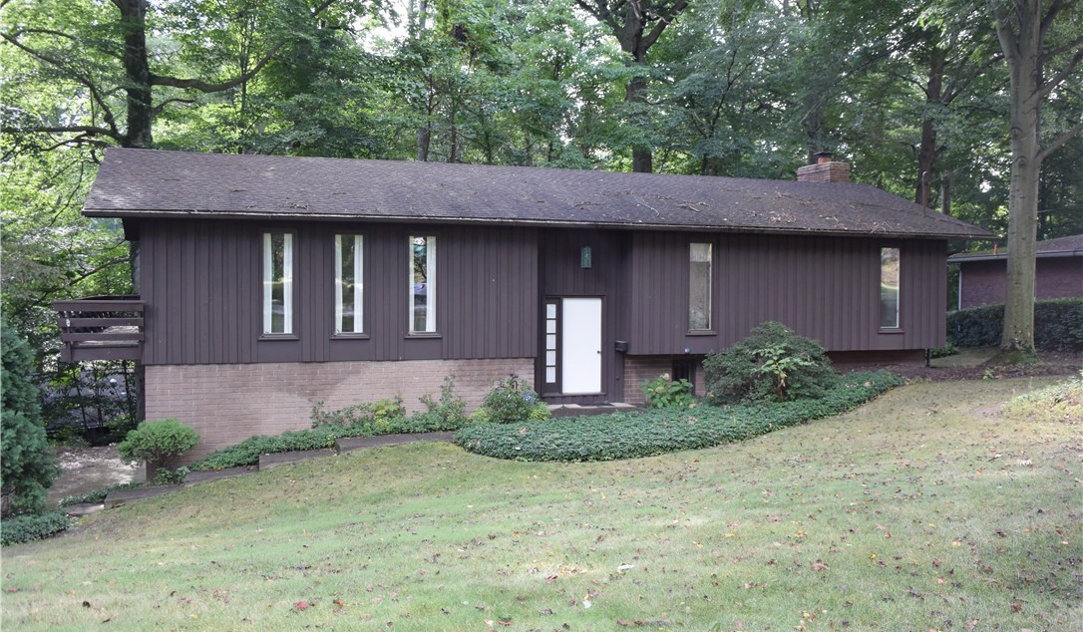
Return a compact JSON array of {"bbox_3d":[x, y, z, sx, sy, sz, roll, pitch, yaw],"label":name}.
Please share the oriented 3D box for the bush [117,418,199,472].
[{"bbox_3d":[-6.516,2.274,16.401,1.350,0.980,1.250,0,2,-19],"label":"bush"}]

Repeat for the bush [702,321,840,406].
[{"bbox_3d":[4.776,0.923,20.170,2.850,1.710,2.250,0,2,-19],"label":"bush"}]

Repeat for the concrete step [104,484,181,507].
[{"bbox_3d":[-6.161,2.887,15.128,1.190,0.210,0.720,0,2,-19],"label":"concrete step"}]

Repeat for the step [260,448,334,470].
[{"bbox_3d":[-3.967,2.428,15.875,1.250,0.205,0.740,0,2,-19],"label":"step"}]

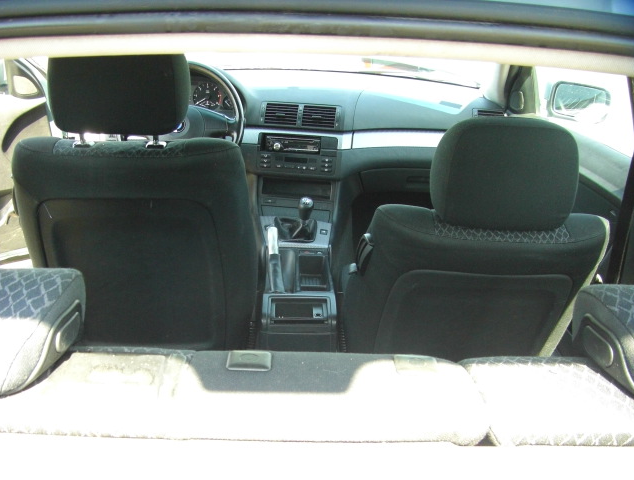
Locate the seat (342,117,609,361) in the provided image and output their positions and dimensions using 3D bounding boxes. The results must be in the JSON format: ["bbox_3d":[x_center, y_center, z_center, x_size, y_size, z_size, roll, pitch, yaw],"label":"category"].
[{"bbox_3d":[0.295,0.122,1.814,0.520,0.970,0.830,1,17,-3],"label":"seat"}]

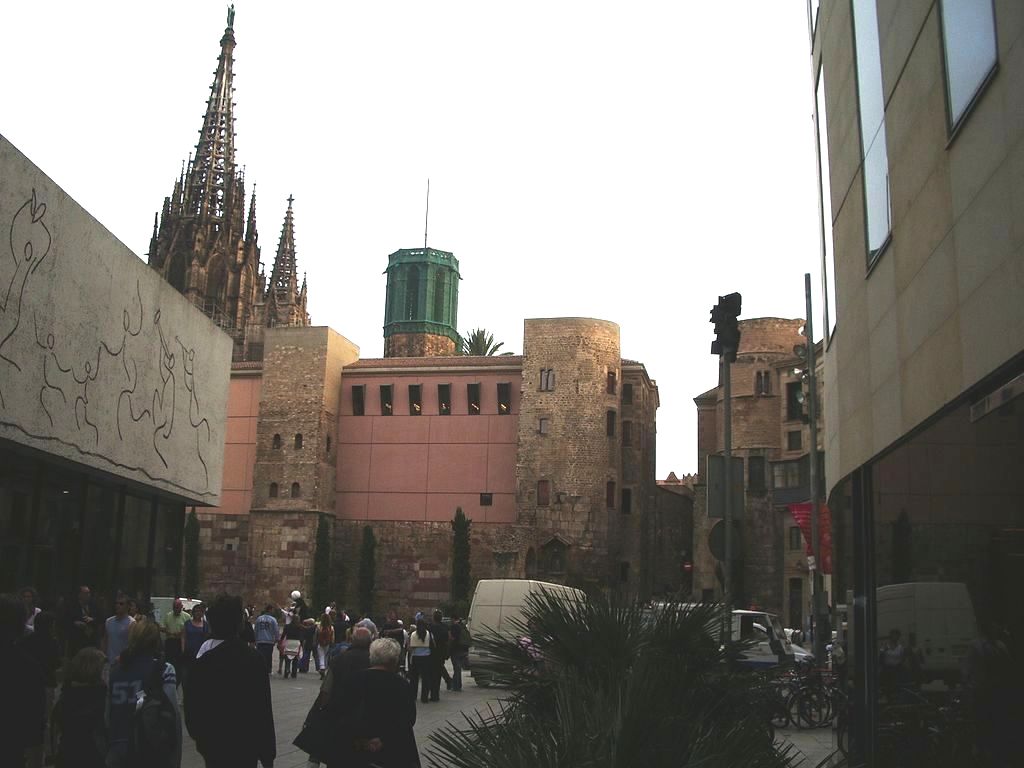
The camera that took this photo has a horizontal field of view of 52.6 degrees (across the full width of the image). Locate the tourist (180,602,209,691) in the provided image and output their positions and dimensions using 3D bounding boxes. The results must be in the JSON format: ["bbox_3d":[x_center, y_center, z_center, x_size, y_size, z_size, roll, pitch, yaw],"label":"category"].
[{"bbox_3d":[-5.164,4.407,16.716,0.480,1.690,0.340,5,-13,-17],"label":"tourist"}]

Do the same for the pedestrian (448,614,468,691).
[{"bbox_3d":[-1.195,5.797,22.320,0.480,1.660,0.360,0,-13,6],"label":"pedestrian"}]

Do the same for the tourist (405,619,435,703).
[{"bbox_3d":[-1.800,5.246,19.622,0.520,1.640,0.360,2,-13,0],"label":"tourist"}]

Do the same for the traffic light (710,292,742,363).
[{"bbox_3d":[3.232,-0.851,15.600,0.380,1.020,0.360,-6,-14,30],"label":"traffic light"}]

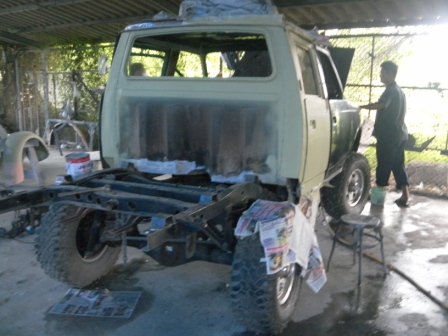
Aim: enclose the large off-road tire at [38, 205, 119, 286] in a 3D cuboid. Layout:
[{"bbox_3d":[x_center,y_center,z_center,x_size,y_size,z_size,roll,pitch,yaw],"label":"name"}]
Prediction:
[{"bbox_3d":[-1.083,0.510,3.528,0.258,0.776,0.776,5,12,25],"label":"large off-road tire"}]

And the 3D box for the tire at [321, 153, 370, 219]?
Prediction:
[{"bbox_3d":[1.383,0.212,5.086,0.258,0.776,0.776,10,15,42],"label":"tire"}]

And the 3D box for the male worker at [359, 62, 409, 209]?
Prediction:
[{"bbox_3d":[2.041,-0.418,5.711,0.580,1.760,0.500,5,12,25],"label":"male worker"}]

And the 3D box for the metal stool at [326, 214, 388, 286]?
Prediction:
[{"bbox_3d":[1.090,0.645,3.671,0.335,0.465,0.335,-6,13,-30],"label":"metal stool"}]

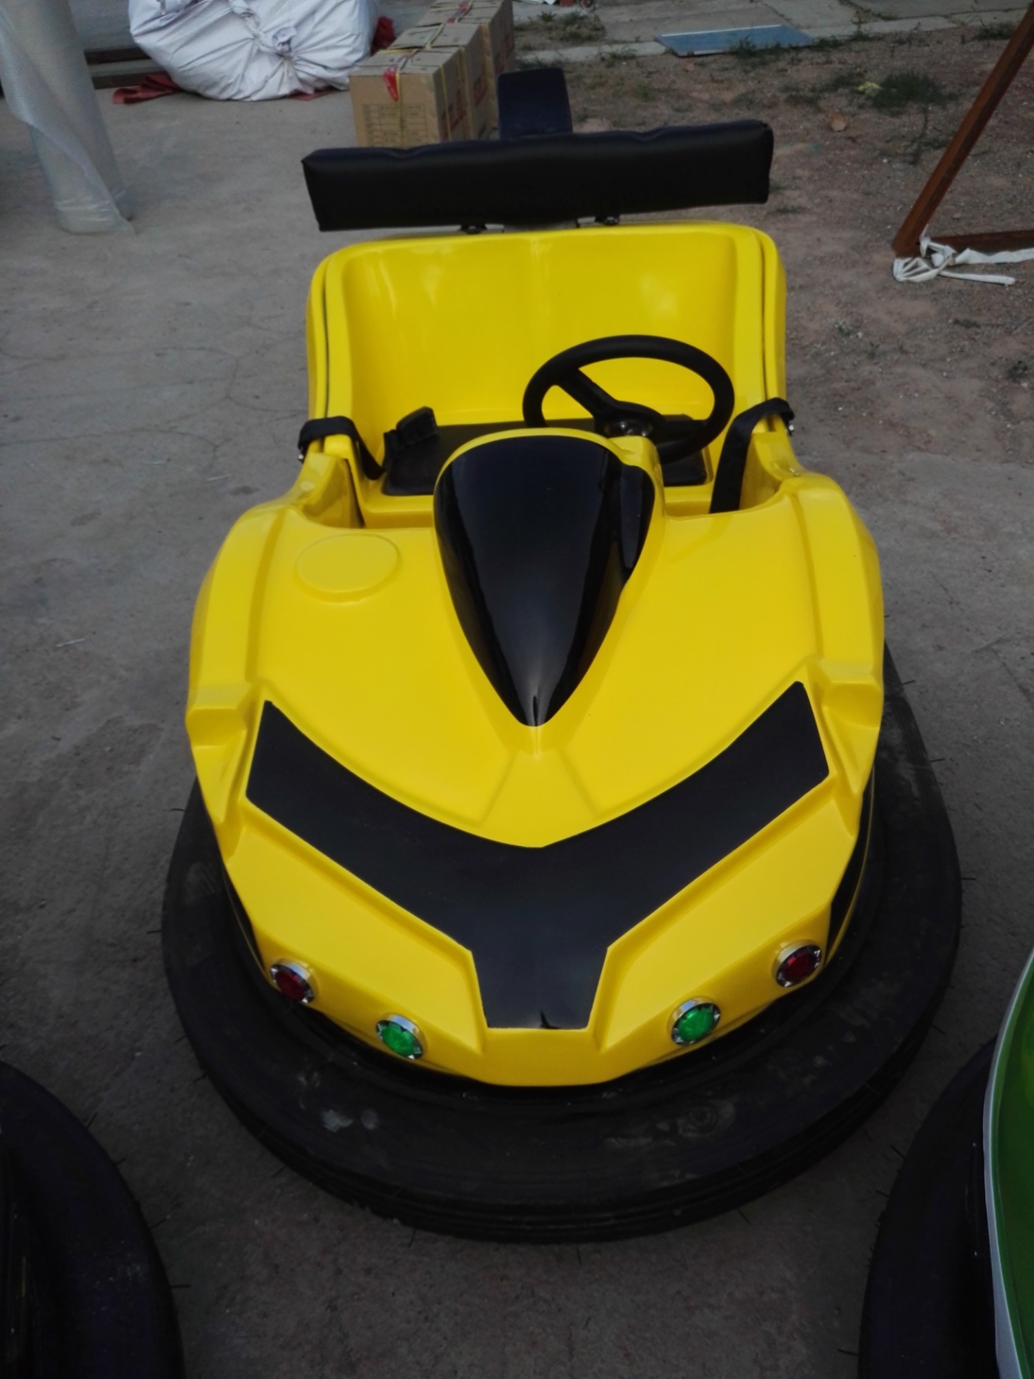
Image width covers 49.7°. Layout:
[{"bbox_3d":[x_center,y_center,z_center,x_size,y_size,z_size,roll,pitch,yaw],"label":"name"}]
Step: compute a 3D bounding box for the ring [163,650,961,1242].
[{"bbox_3d":[0.065,0.003,1.975,1.183,0.228,1.933,-2,40,2],"label":"ring"}]

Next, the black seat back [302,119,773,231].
[{"bbox_3d":[0.045,-1.022,2.236,0.921,0.152,0.095,-2,40,2],"label":"black seat back"}]

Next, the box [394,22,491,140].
[{"bbox_3d":[-0.339,-2.676,5.024,0.339,0.468,0.446,1,41,7],"label":"box"}]

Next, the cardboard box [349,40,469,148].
[{"bbox_3d":[-0.436,-2.371,4.678,0.345,0.463,0.448,5,41,10],"label":"cardboard box"}]

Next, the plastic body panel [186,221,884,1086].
[{"bbox_3d":[0.026,-0.241,1.803,0.979,0.522,1.729,-2,40,2],"label":"plastic body panel"}]

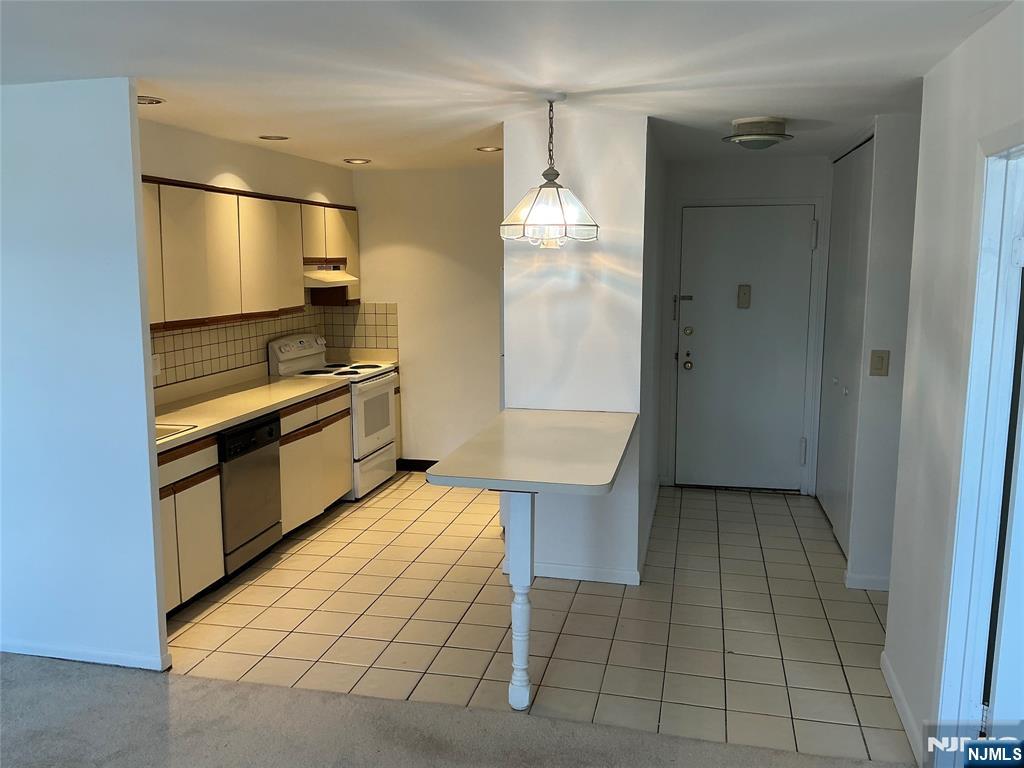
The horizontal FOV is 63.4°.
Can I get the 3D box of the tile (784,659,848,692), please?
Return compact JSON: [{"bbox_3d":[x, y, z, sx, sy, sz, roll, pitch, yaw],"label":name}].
[{"bbox_3d":[1.278,1.236,3.486,0.243,0.012,0.243,2,8,13],"label":"tile"}]

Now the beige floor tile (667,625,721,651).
[{"bbox_3d":[0.839,1.160,3.764,0.236,0.015,0.236,2,8,13],"label":"beige floor tile"}]

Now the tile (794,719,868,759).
[{"bbox_3d":[1.172,1.313,3.054,0.241,0.012,0.219,2,9,13],"label":"tile"}]

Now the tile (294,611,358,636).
[{"bbox_3d":[-0.897,1.173,4.042,0.243,0.010,0.243,2,8,13],"label":"tile"}]

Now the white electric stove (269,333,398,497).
[{"bbox_3d":[-1.335,0.209,6.416,0.702,1.175,0.760,2,8,13],"label":"white electric stove"}]

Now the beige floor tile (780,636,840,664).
[{"bbox_3d":[1.340,1.203,3.734,0.243,0.010,0.240,2,9,13],"label":"beige floor tile"}]

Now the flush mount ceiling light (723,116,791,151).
[{"bbox_3d":[1.285,-1.294,4.331,0.365,0.145,0.365,2,8,13],"label":"flush mount ceiling light"}]

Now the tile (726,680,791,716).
[{"bbox_3d":[0.981,1.261,3.306,0.243,0.012,0.243,2,8,13],"label":"tile"}]

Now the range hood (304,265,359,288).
[{"bbox_3d":[-1.445,-0.806,6.158,0.459,0.159,0.714,2,9,13],"label":"range hood"}]

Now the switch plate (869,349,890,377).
[{"bbox_3d":[1.910,-0.106,4.298,0.083,0.127,0.010,2,8,13],"label":"switch plate"}]

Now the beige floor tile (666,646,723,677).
[{"bbox_3d":[0.803,1.226,3.632,0.244,0.012,0.243,2,9,13],"label":"beige floor tile"}]

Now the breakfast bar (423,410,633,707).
[{"bbox_3d":[0.162,0.695,3.728,0.728,0.912,1.459,2,8,13],"label":"breakfast bar"}]

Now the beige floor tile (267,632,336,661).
[{"bbox_3d":[-0.921,1.167,3.673,0.236,0.015,0.236,2,8,13],"label":"beige floor tile"}]

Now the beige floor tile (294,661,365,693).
[{"bbox_3d":[-0.768,1.250,3.510,0.243,0.010,0.243,2,8,13],"label":"beige floor tile"}]

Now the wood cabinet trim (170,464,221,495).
[{"bbox_3d":[-1.528,0.458,4.000,0.027,0.063,0.370,2,8,13],"label":"wood cabinet trim"}]

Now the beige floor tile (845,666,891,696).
[{"bbox_3d":[1.484,1.251,3.472,0.152,0.012,0.235,2,9,13],"label":"beige floor tile"}]

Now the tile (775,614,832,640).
[{"bbox_3d":[1.395,1.168,3.968,0.243,0.010,0.240,2,9,13],"label":"tile"}]

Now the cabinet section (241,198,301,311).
[{"bbox_3d":[-1.696,-0.833,5.369,0.333,0.715,0.804,2,8,13],"label":"cabinet section"}]

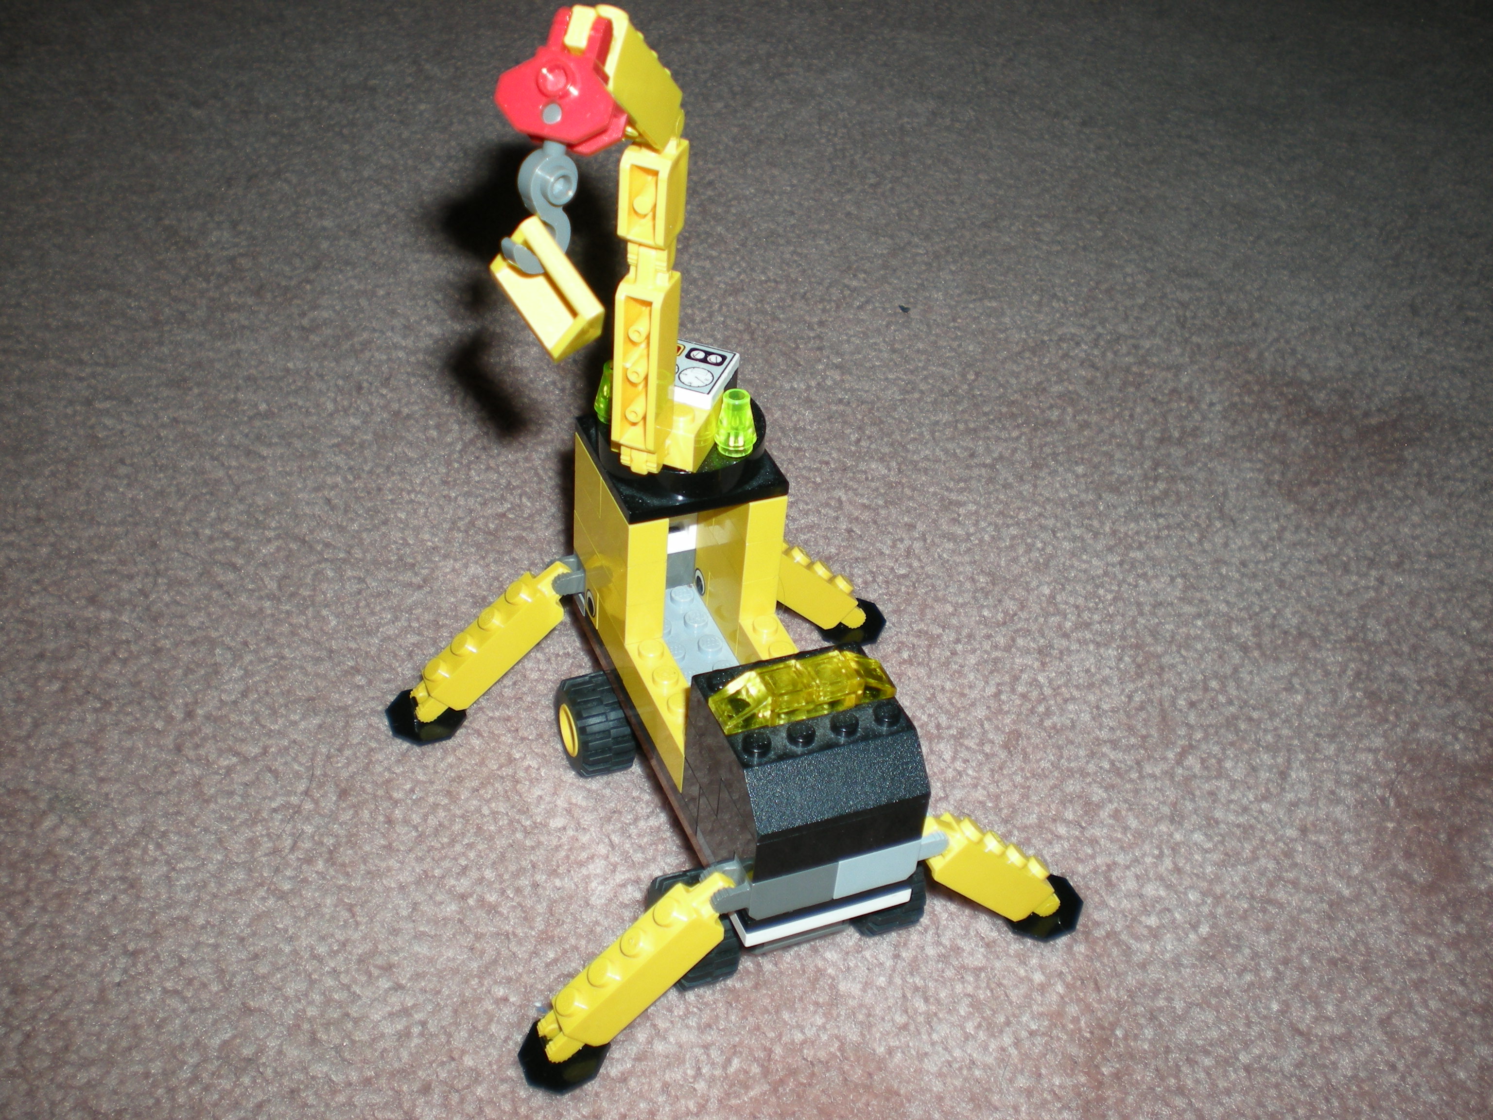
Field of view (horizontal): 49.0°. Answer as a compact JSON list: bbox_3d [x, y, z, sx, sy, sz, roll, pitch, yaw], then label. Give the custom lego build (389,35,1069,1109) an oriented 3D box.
[{"bbox_3d":[0.001,-0.016,0.280,0.113,0.162,0.106,-11,40,-20],"label":"custom lego build"}]

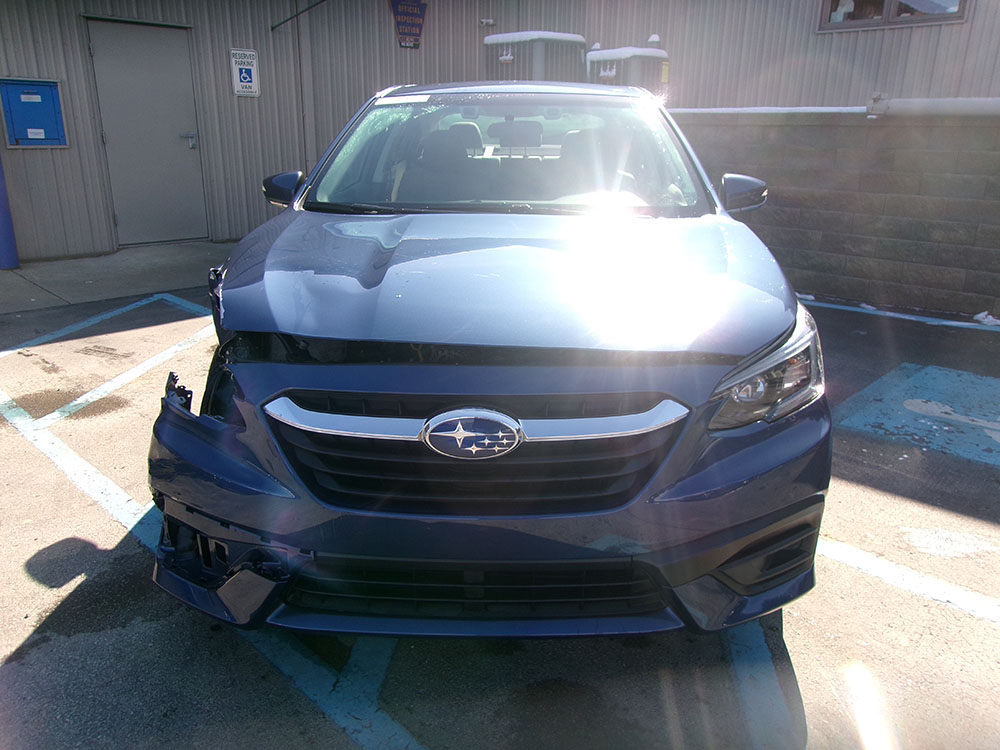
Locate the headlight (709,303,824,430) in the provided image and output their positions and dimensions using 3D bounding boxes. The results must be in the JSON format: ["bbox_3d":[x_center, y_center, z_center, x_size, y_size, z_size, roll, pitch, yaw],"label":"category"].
[{"bbox_3d":[0.632,-0.038,1.882,0.340,0.205,0.520,1,18,3],"label":"headlight"}]

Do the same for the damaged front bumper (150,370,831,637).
[{"bbox_3d":[-0.050,0.252,1.878,1.820,0.650,0.580,1,18,3],"label":"damaged front bumper"}]

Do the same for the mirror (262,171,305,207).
[{"bbox_3d":[-0.900,-0.777,3.277,0.200,0.162,0.140,1,18,3],"label":"mirror"}]

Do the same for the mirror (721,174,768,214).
[{"bbox_3d":[0.988,-0.740,3.182,0.200,0.162,0.140,1,18,3],"label":"mirror"}]

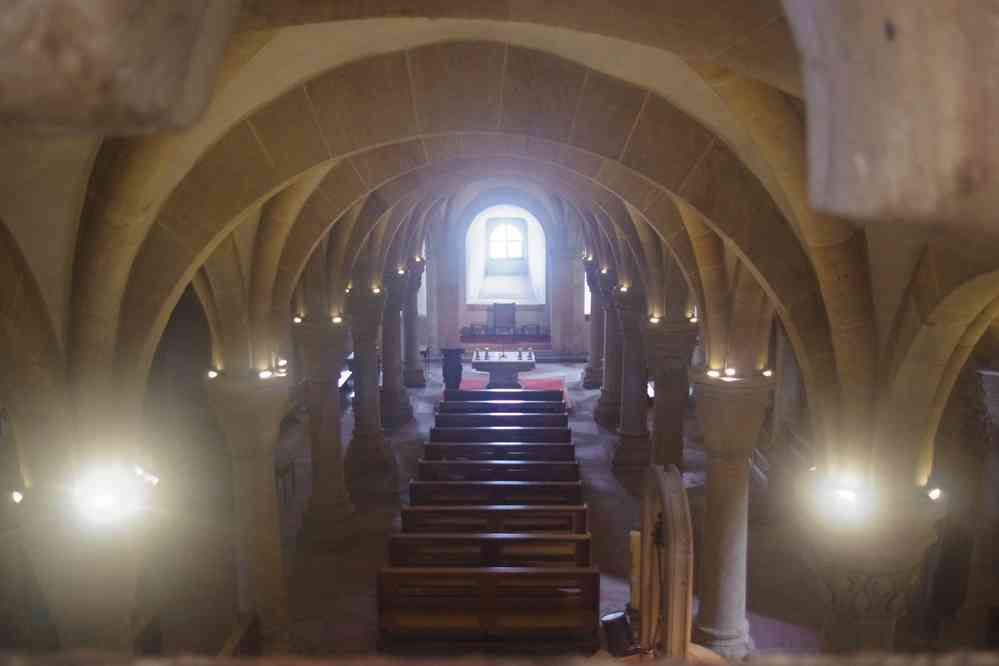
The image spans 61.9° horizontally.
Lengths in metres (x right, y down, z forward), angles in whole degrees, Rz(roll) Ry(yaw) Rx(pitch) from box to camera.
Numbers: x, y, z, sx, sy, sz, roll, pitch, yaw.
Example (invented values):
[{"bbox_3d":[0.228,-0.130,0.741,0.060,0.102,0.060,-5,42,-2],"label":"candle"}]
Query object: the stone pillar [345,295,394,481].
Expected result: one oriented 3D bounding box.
[{"bbox_3d":[-2.320,0.901,14.630,0.800,3.280,0.800,0,10,1],"label":"stone pillar"}]

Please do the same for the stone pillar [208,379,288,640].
[{"bbox_3d":[-2.344,1.968,8.449,0.790,3.279,0.790,0,10,1],"label":"stone pillar"}]

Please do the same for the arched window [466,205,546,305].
[{"bbox_3d":[0.211,-2.546,27.000,2.750,3.320,0.800,0,10,1],"label":"arched window"}]

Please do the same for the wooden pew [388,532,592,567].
[{"bbox_3d":[-0.089,2.847,10.209,2.411,0.920,0.600,0,10,2],"label":"wooden pew"}]

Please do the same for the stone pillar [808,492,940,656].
[{"bbox_3d":[2.143,2.553,5.118,0.760,3.280,0.760,0,10,1],"label":"stone pillar"}]

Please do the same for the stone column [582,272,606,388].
[{"bbox_3d":[2.353,-0.237,21.108,0.620,3.279,0.620,0,10,1],"label":"stone column"}]

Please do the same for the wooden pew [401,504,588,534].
[{"bbox_3d":[-0.065,2.693,11.106,2.411,0.920,0.600,0,10,2],"label":"wooden pew"}]

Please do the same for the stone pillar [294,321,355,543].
[{"bbox_3d":[-2.459,1.459,11.501,0.760,3.280,0.760,0,10,1],"label":"stone pillar"}]

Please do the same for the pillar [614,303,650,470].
[{"bbox_3d":[2.268,0.856,14.744,0.700,3.279,0.700,0,10,1],"label":"pillar"}]

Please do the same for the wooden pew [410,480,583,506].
[{"bbox_3d":[-0.035,2.521,11.852,2.400,1.000,0.580,0,10,1],"label":"wooden pew"}]

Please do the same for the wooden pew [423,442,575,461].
[{"bbox_3d":[0.008,2.213,13.585,2.400,1.000,0.580,0,10,1],"label":"wooden pew"}]

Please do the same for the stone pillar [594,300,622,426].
[{"bbox_3d":[2.454,0.439,17.662,0.780,3.050,0.780,0,10,1],"label":"stone pillar"}]

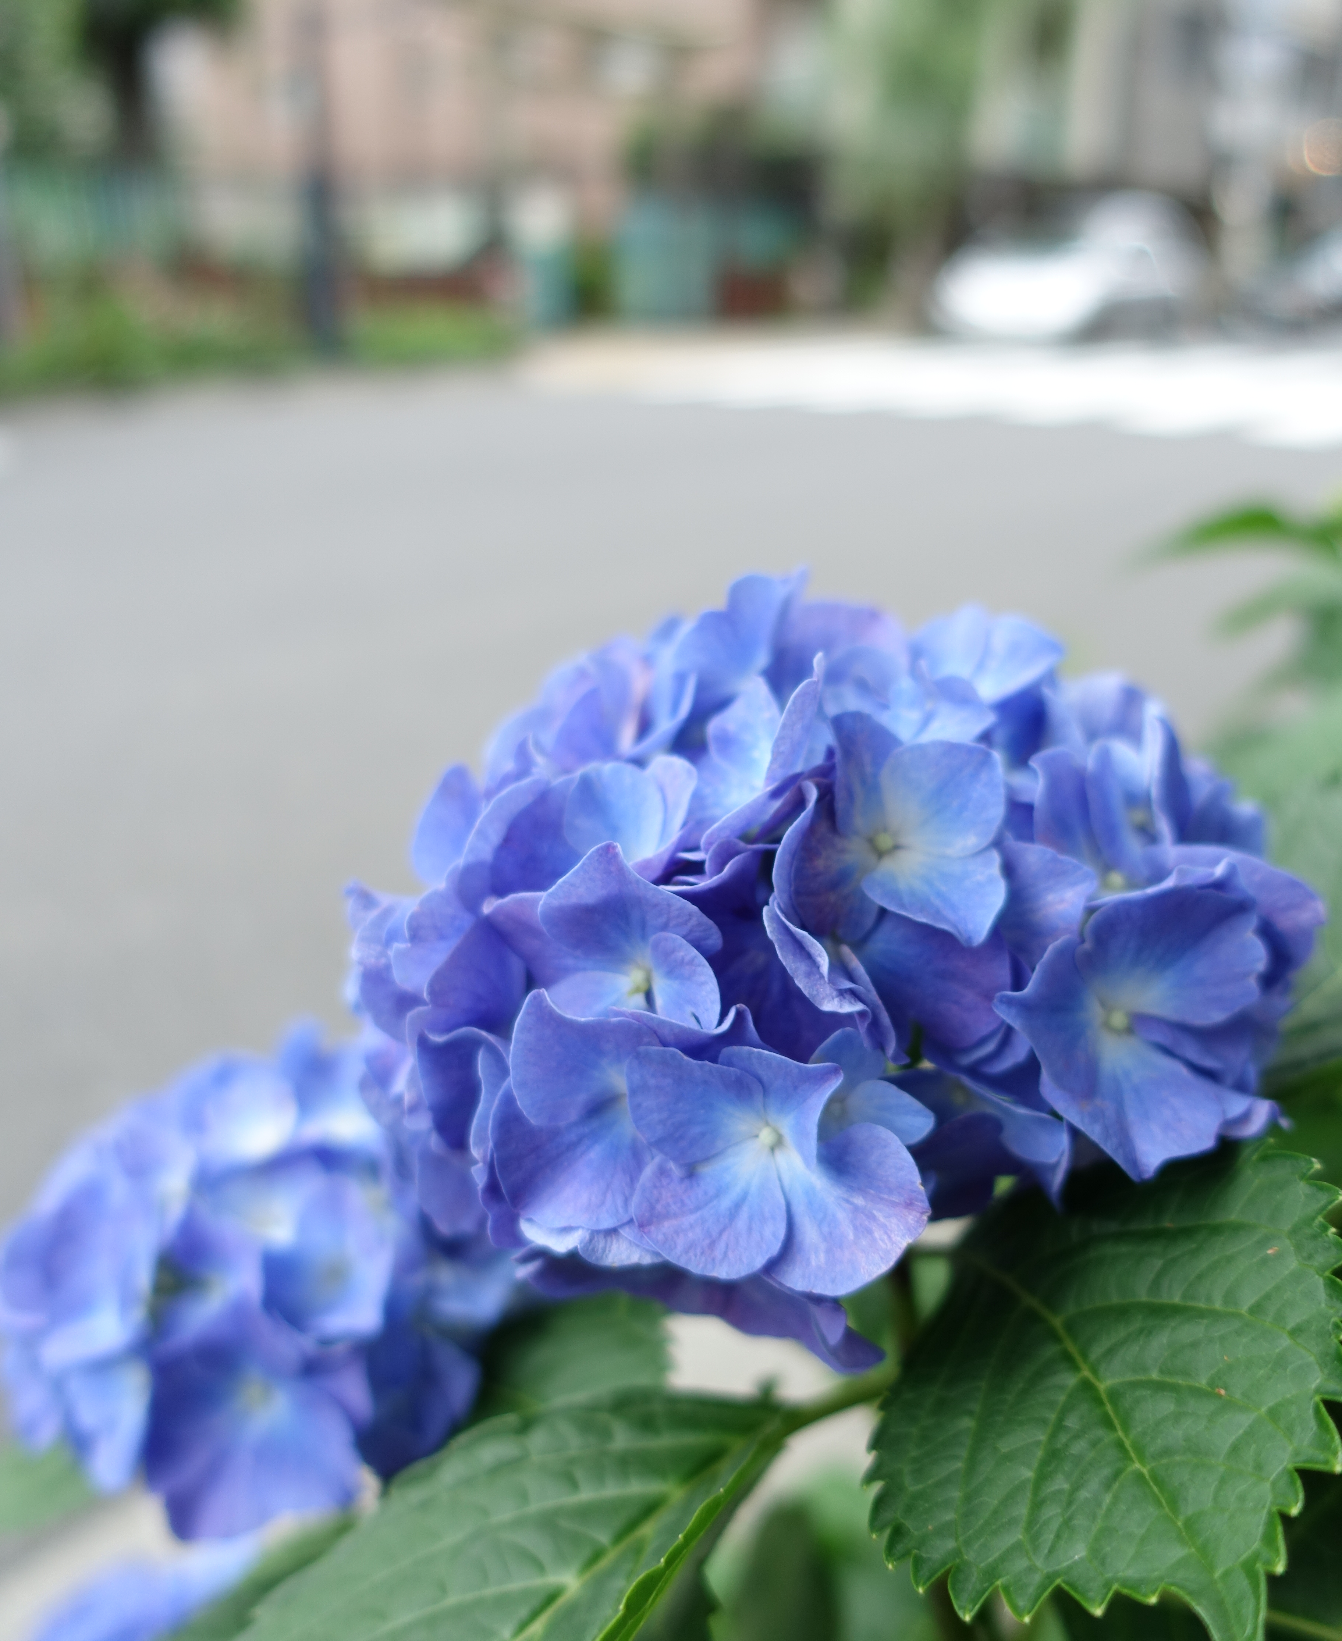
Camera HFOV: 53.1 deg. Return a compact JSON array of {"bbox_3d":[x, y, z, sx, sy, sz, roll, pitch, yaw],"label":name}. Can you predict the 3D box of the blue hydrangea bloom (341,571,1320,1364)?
[{"bbox_3d":[0.026,0.021,0.243,0.167,0.127,0.156,0,23,0],"label":"blue hydrangea bloom"}]

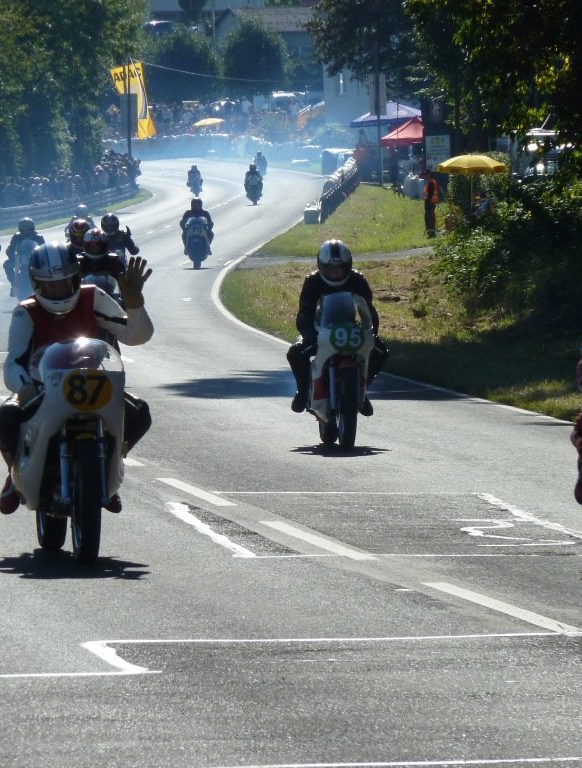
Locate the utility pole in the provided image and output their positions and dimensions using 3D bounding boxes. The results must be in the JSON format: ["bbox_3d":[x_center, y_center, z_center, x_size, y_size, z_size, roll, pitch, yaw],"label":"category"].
[{"bbox_3d":[3.485,-10.930,266.000,0.220,6.100,0.220,-2,2,0],"label":"utility pole"}]

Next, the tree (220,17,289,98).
[{"bbox_3d":[-2.331,-20.593,425.000,4.500,5.800,4.500,0,2,0],"label":"tree"}]

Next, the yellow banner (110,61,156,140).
[{"bbox_3d":[-6.744,-12.139,285.000,1.500,3.200,0.350,-15,2,0],"label":"yellow banner"}]

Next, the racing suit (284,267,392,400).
[{"bbox_3d":[0.360,-0.399,51.600,0.800,0.990,0.820,0,2,-6],"label":"racing suit"}]

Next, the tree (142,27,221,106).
[{"bbox_3d":[-6.992,-20.146,425.000,5.100,5.400,5.100,0,2,0],"label":"tree"}]

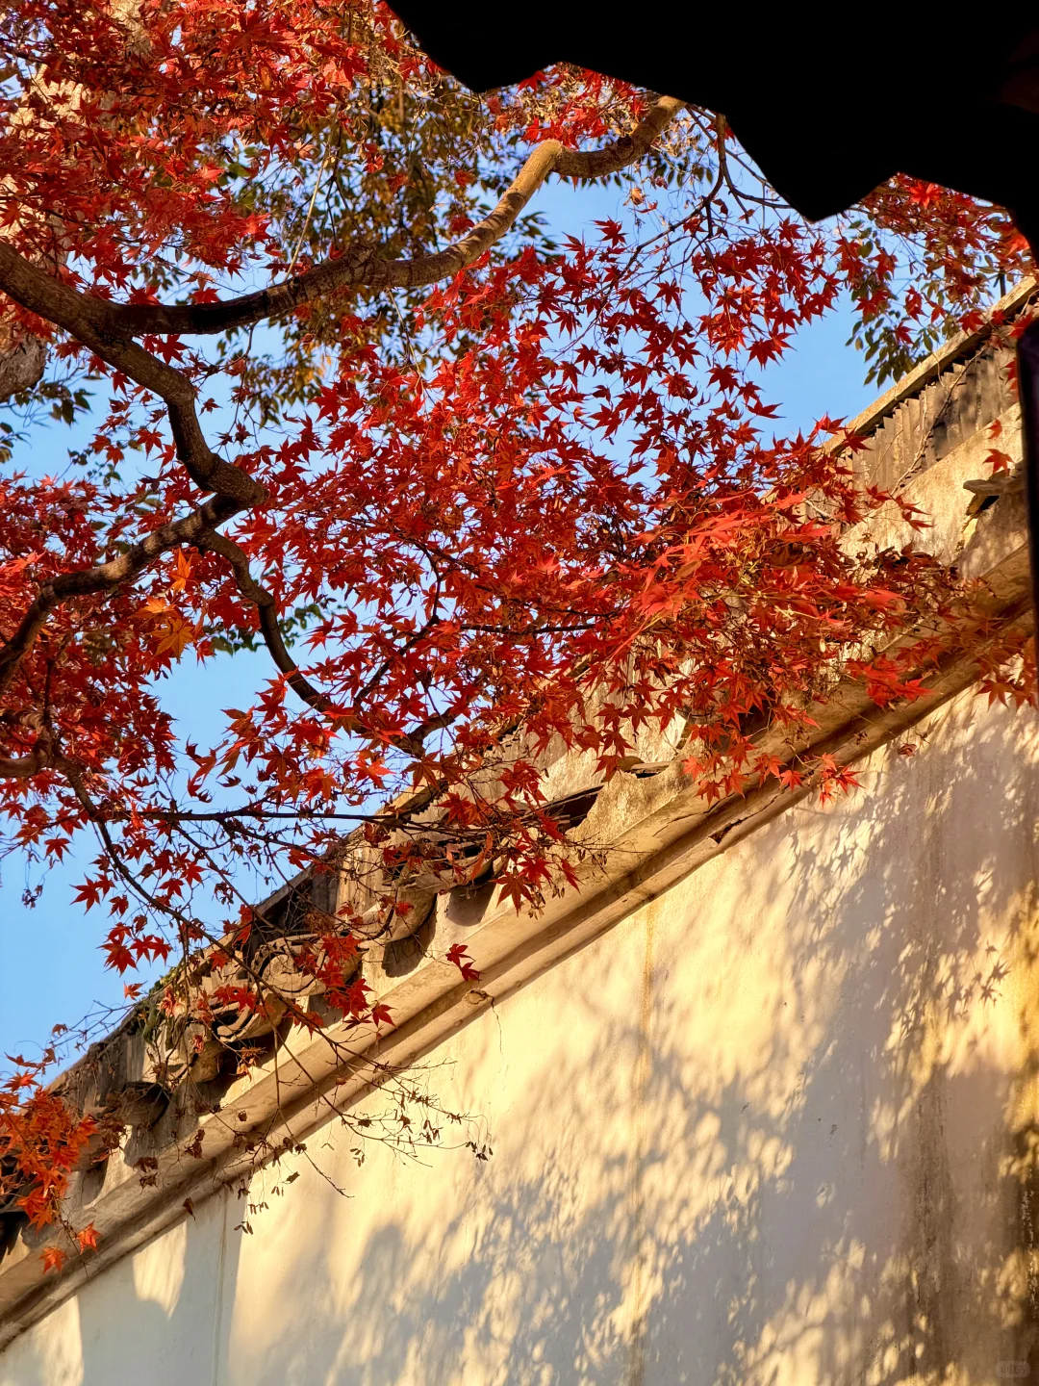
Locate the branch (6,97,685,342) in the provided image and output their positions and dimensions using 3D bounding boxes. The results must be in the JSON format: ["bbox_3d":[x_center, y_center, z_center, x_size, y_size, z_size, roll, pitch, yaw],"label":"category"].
[{"bbox_3d":[-0.305,-0.816,6.900,1.200,0.430,0.360,2,-26,0],"label":"branch"}]

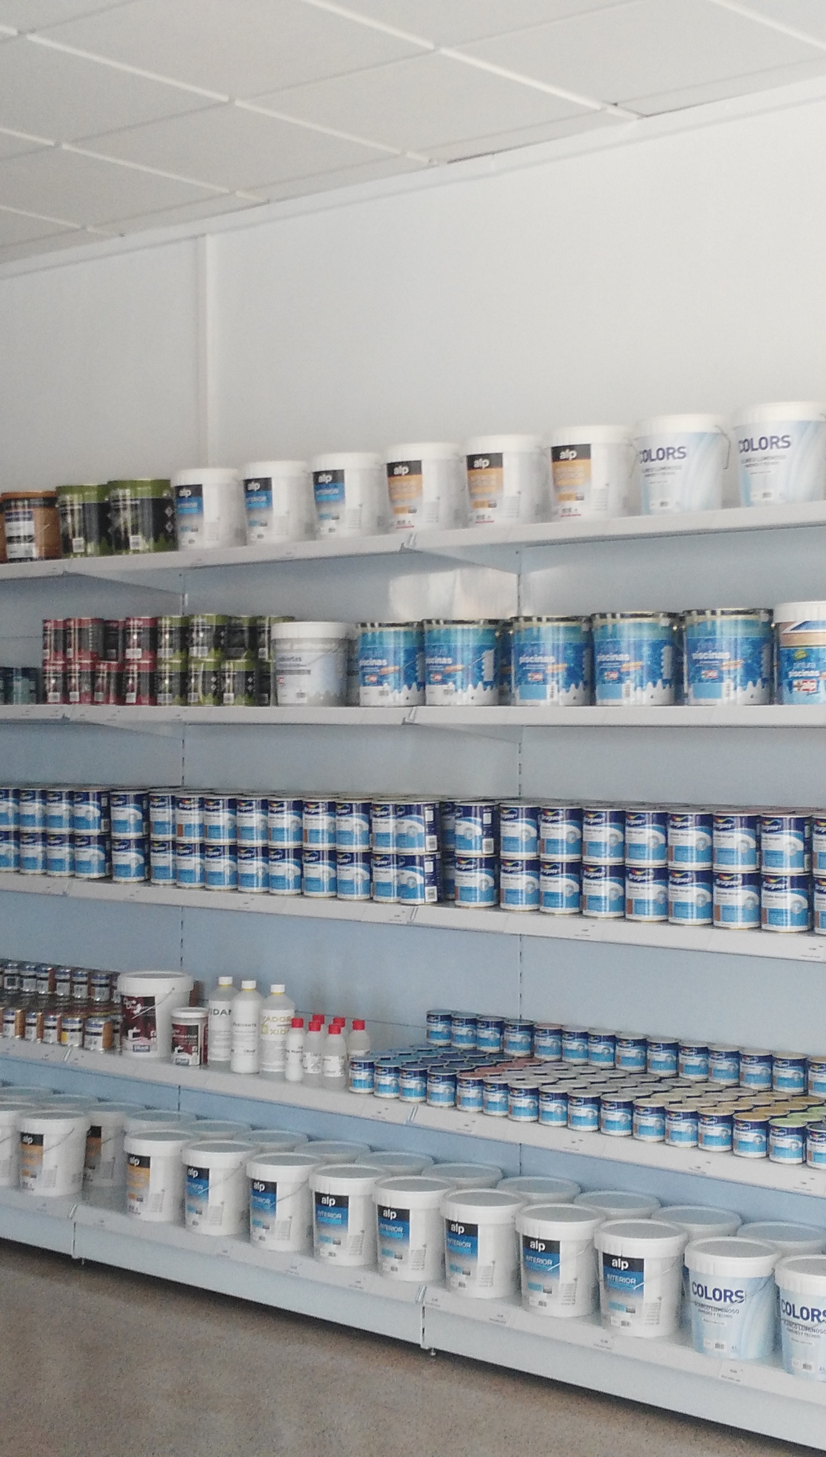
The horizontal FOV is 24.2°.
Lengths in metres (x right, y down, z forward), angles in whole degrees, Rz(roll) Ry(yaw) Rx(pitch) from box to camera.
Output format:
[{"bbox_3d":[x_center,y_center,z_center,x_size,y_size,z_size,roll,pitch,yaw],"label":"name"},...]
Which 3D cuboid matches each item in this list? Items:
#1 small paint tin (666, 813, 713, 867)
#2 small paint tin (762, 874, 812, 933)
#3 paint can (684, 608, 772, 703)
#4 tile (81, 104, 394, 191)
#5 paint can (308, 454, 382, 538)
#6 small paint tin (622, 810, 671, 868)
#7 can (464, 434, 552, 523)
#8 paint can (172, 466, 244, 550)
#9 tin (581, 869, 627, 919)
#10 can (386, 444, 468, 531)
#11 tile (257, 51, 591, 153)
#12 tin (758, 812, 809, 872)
[{"bbox_3d":[0.596,0.240,4.113,0.097,0.119,0.097,0,1,0],"label":"small paint tin"},{"bbox_3d":[0.757,0.352,3.899,0.102,0.117,0.102,0,1,0],"label":"small paint tin"},{"bbox_3d":[0.673,-0.150,4.097,0.185,0.196,0.185,0,1,32],"label":"paint can"},{"bbox_3d":[-0.449,-1.438,4.770,0.595,0.020,0.595,1,2,38],"label":"tile"},{"bbox_3d":[-0.162,-0.574,4.757,0.183,0.196,0.183,0,1,0],"label":"paint can"},{"bbox_3d":[0.513,0.243,4.201,0.100,0.119,0.100,0,1,0],"label":"small paint tin"},{"bbox_3d":[0.213,-0.573,4.461,0.183,0.196,0.183,0,1,0],"label":"can"},{"bbox_3d":[-0.533,-0.565,5.011,0.197,0.203,0.197,0,1,0],"label":"paint can"},{"bbox_3d":[0.422,0.360,4.230,0.100,0.117,0.100,0,1,0],"label":"tin"},{"bbox_3d":[0.025,-0.561,4.579,0.184,0.201,0.184,0,1,0],"label":"can"},{"bbox_3d":[0.018,-1.439,4.405,0.600,0.018,0.600,1,1,39],"label":"tile"},{"bbox_3d":[0.777,0.241,3.995,0.100,0.119,0.100,0,1,0],"label":"tin"}]

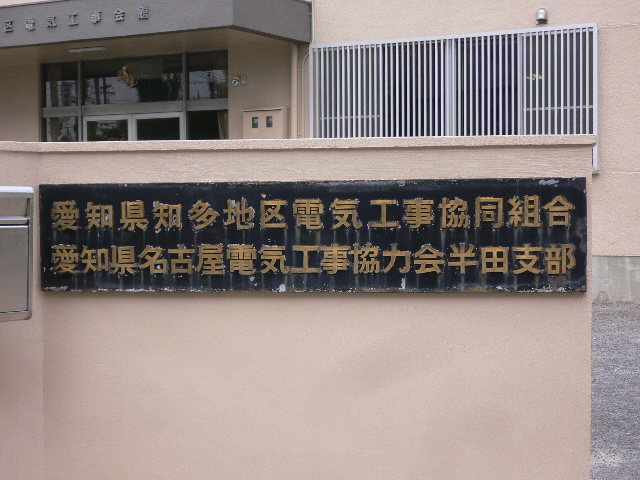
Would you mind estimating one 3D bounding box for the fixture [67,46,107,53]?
[{"bbox_3d":[-2.959,-2.417,15.503,0.600,0.045,0.110,1,2,29],"label":"fixture"}]

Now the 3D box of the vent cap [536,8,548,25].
[{"bbox_3d":[2.484,-2.497,13.637,0.138,0.180,0.100,1,2,29],"label":"vent cap"}]

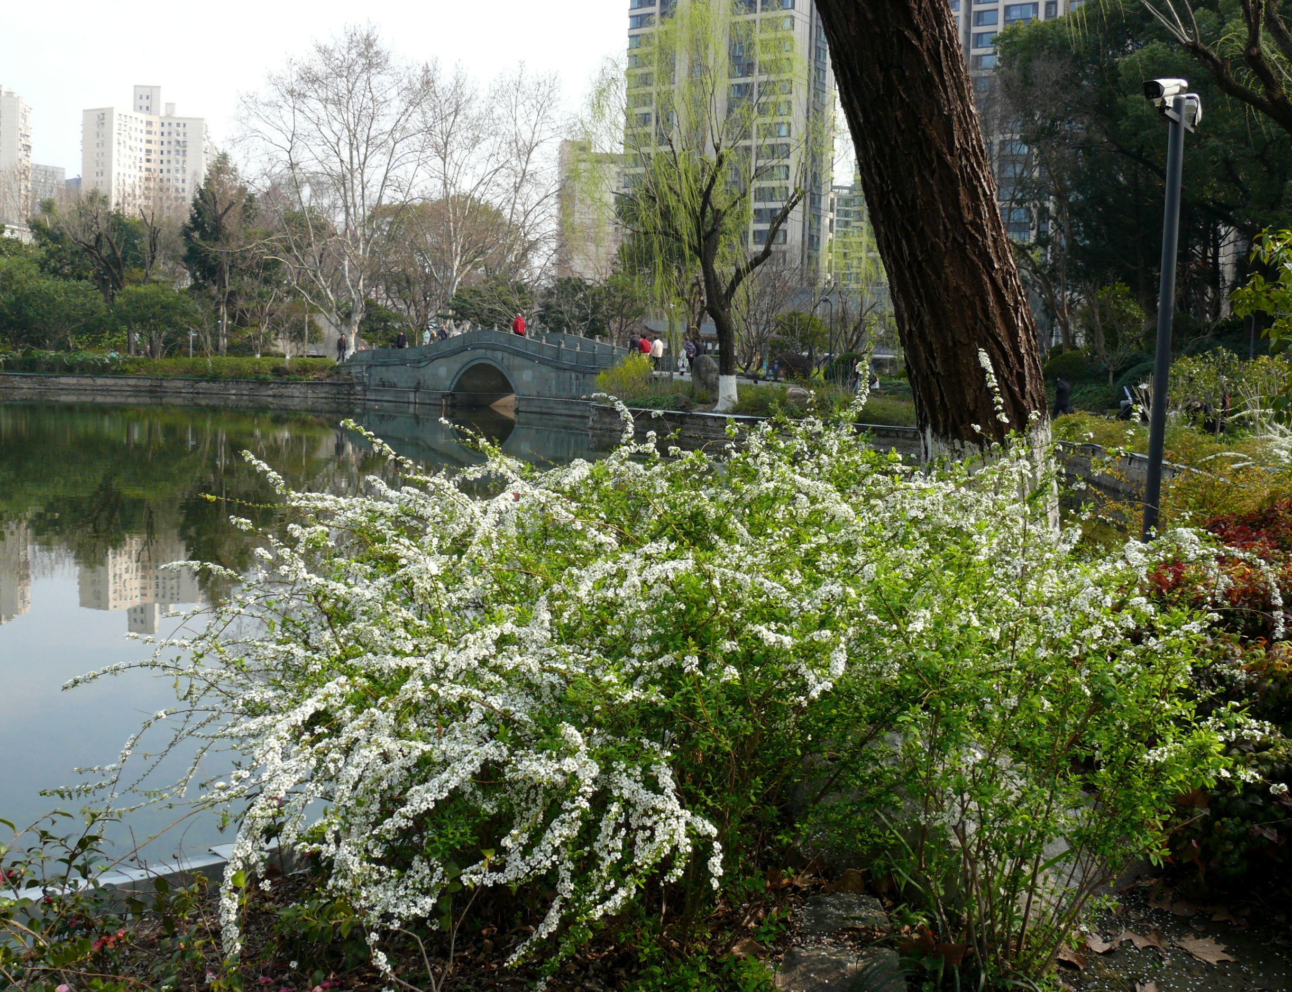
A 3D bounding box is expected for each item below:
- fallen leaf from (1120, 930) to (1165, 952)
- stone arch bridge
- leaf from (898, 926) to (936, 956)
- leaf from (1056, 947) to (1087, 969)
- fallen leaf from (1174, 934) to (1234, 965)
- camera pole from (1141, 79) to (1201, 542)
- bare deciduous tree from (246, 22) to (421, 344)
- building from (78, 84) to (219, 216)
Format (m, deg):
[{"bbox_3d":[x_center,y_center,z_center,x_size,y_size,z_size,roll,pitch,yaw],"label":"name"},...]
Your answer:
[{"bbox_3d":[1.354,1.198,3.659,0.120,0.045,0.110,3,5,6],"label":"fallen leaf"},{"bbox_3d":[-7.447,-6.693,69.806,4.600,4.300,24.300,-3,7,-43],"label":"stone arch bridge"},{"bbox_3d":[0.714,1.167,3.526,0.115,0.085,0.080,2,5,0],"label":"leaf"},{"bbox_3d":[1.116,1.208,3.501,0.095,0.045,0.110,4,6,24],"label":"leaf"},{"bbox_3d":[1.523,1.216,3.630,0.130,0.030,0.170,0,6,-20],"label":"fallen leaf"},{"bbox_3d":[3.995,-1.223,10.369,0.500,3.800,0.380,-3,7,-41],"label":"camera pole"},{"bbox_3d":[-18.469,-17.785,79.277,10.800,20.200,10.500,2,5,0],"label":"bare deciduous tree"},{"bbox_3d":[-158.048,-85.057,422.550,35.000,84.000,25.000,4,5,17],"label":"building"}]

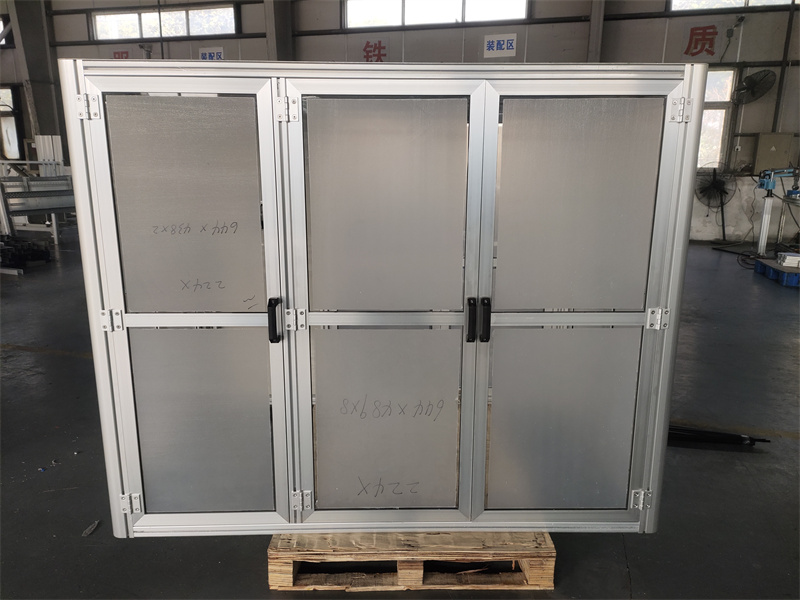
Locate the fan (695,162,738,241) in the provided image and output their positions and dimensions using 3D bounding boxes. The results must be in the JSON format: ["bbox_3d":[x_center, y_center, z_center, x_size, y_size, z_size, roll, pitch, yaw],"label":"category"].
[{"bbox_3d":[5.579,-1.676,9.250,0.760,1.420,0.500,11,16,41],"label":"fan"}]

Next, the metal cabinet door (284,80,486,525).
[{"bbox_3d":[-0.043,0.060,1.723,0.586,1.451,0.045,0,11,-1],"label":"metal cabinet door"}]

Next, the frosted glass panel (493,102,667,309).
[{"bbox_3d":[0.552,-0.287,1.662,0.489,0.644,0.006,0,11,-1],"label":"frosted glass panel"}]

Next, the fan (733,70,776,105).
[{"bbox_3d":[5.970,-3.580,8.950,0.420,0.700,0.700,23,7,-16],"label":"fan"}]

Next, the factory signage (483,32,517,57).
[{"bbox_3d":[1.884,-4.771,9.980,0.590,0.395,0.020,3,13,13],"label":"factory signage"}]

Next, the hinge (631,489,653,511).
[{"bbox_3d":[0.836,0.691,1.837,0.067,0.067,0.012,0,11,-1],"label":"hinge"}]

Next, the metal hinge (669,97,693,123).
[{"bbox_3d":[0.840,-0.566,1.583,0.065,0.071,0.012,0,11,-1],"label":"metal hinge"}]

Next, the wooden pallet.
[{"bbox_3d":[0.033,0.784,2.435,0.968,0.147,1.320,0,11,-1],"label":"wooden pallet"}]

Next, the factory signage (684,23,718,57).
[{"bbox_3d":[5.210,-4.500,9.210,0.520,0.500,0.030,3,13,13],"label":"factory signage"}]

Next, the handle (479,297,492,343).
[{"bbox_3d":[0.272,0.062,1.684,0.029,0.138,0.043,0,11,-1],"label":"handle"}]

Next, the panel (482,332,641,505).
[{"bbox_3d":[0.551,0.412,1.804,0.489,0.644,0.006,0,11,-1],"label":"panel"}]

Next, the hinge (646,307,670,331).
[{"bbox_3d":[0.833,0.061,1.712,0.067,0.067,0.012,0,11,-1],"label":"hinge"}]

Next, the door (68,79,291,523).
[{"bbox_3d":[-0.640,0.069,1.697,0.550,1.455,0.050,0,11,-1],"label":"door"}]

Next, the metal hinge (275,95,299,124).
[{"bbox_3d":[-0.330,-0.561,1.567,0.065,0.071,0.012,0,11,-1],"label":"metal hinge"}]

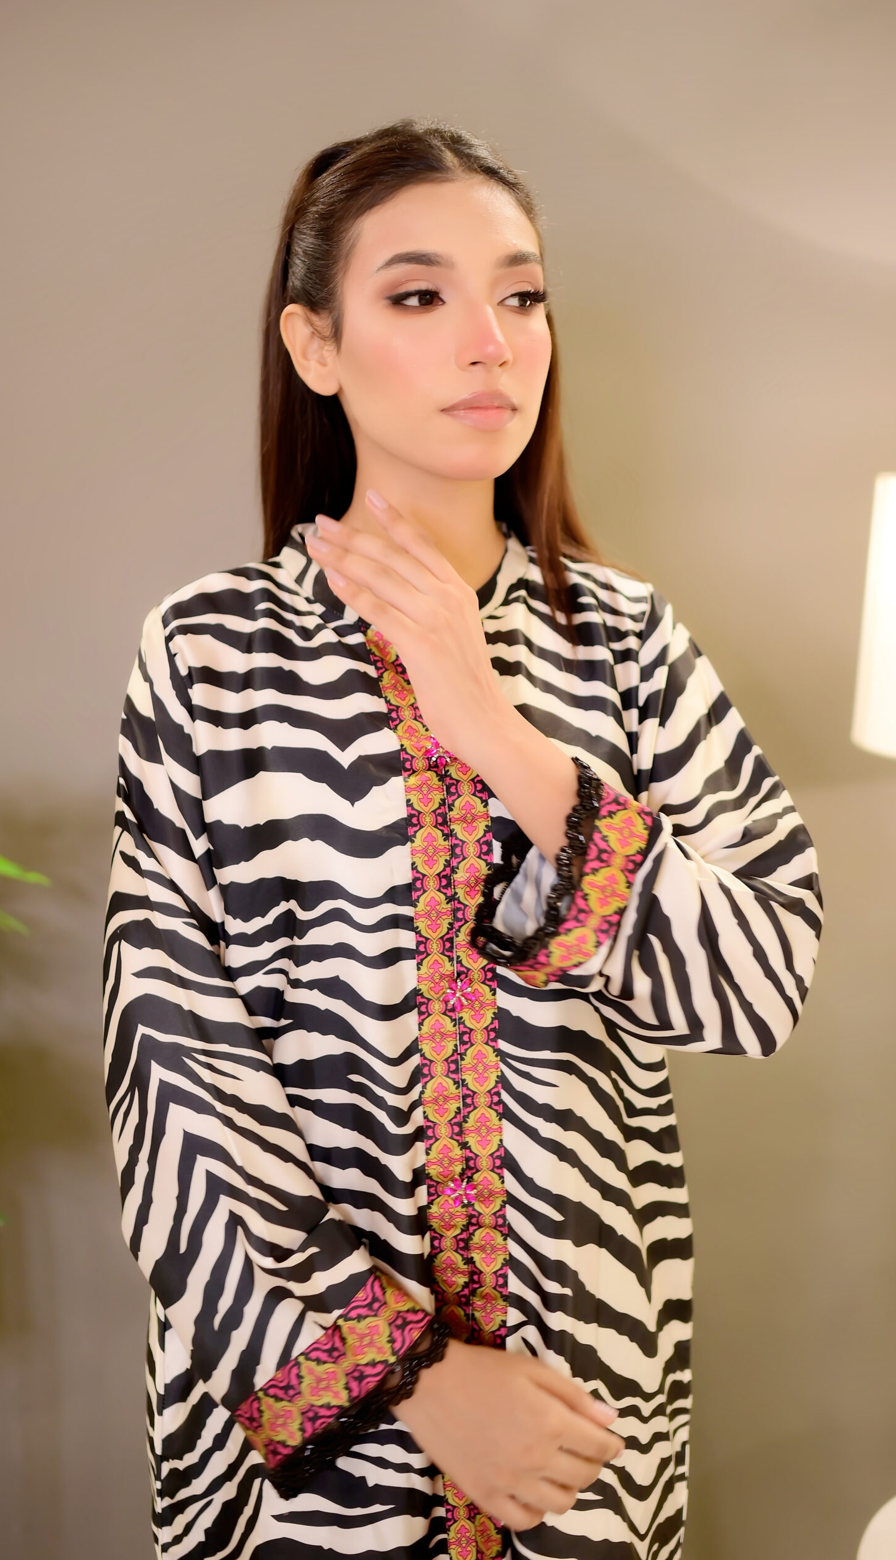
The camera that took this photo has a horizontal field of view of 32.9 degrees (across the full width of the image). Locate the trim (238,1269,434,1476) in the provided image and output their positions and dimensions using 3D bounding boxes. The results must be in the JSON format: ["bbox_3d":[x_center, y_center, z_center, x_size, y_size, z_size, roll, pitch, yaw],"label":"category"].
[{"bbox_3d":[-0.074,0.382,0.985,0.134,0.045,0.062,-47,-4,-18],"label":"trim"}]

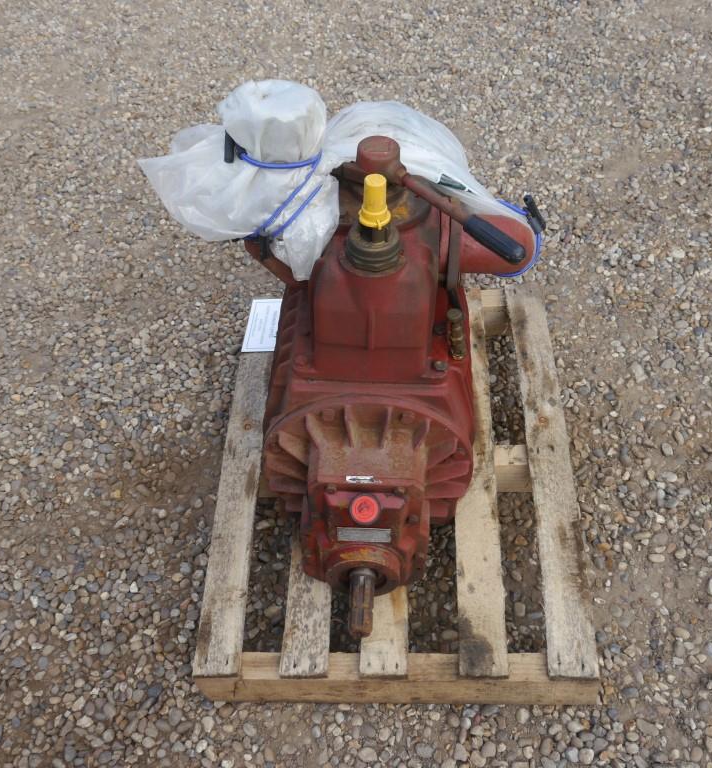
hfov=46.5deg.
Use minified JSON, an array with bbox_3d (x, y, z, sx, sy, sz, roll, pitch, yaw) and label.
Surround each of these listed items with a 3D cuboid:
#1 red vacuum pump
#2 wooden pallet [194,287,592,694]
[{"bbox_3d":[0.046,-0.033,1.234,0.481,0.594,0.688,2,52,1],"label":"red vacuum pump"},{"bbox_3d":[0.073,0.151,1.541,0.625,0.116,0.829,1,52,0],"label":"wooden pallet"}]

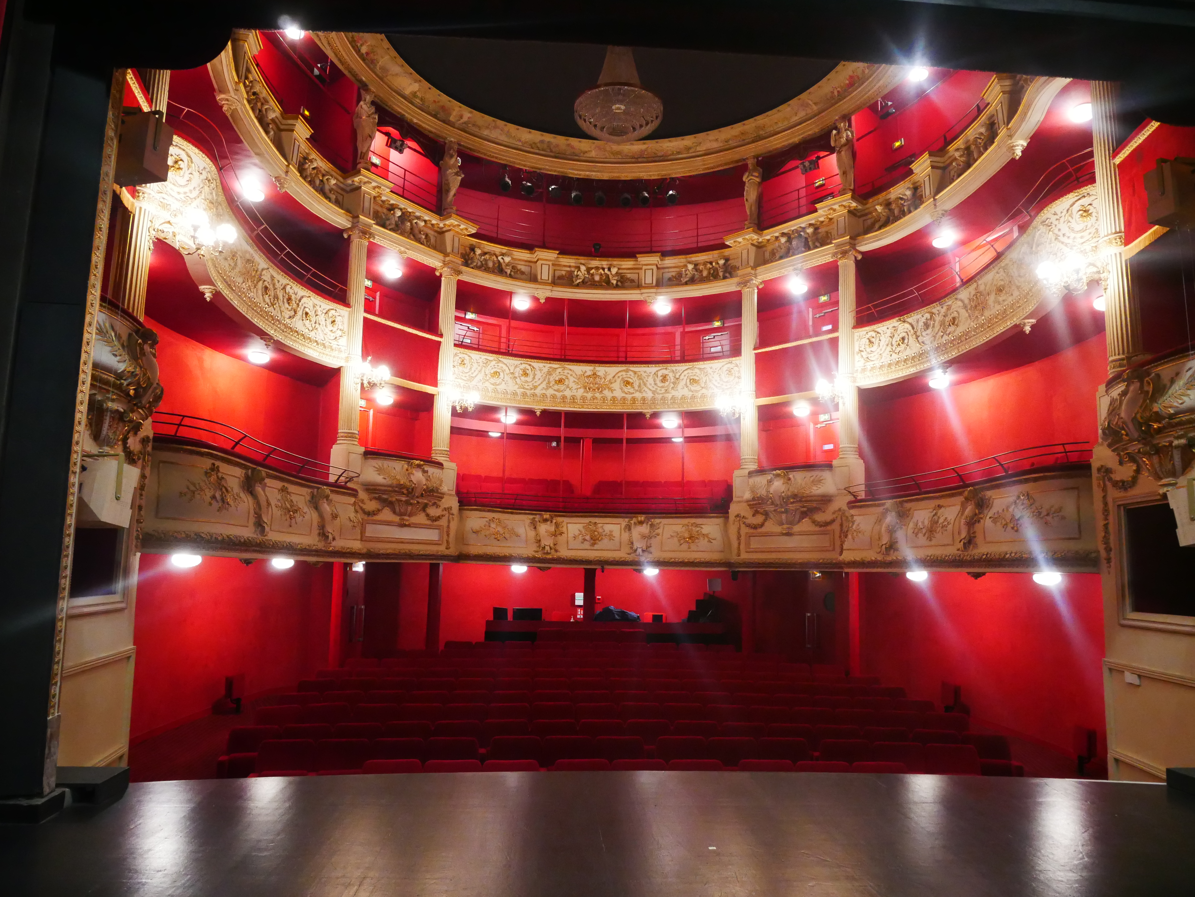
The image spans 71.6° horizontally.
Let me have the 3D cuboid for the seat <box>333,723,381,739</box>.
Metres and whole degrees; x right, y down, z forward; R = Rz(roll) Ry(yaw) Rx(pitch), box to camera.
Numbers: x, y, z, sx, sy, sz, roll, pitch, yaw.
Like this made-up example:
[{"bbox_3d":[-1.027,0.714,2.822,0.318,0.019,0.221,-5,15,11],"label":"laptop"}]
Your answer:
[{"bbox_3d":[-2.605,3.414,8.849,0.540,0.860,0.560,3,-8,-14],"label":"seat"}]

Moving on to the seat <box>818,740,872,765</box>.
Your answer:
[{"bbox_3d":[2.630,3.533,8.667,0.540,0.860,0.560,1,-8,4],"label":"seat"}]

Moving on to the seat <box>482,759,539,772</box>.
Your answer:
[{"bbox_3d":[-0.793,3.345,7.516,0.550,0.870,0.580,2,-8,-7],"label":"seat"}]

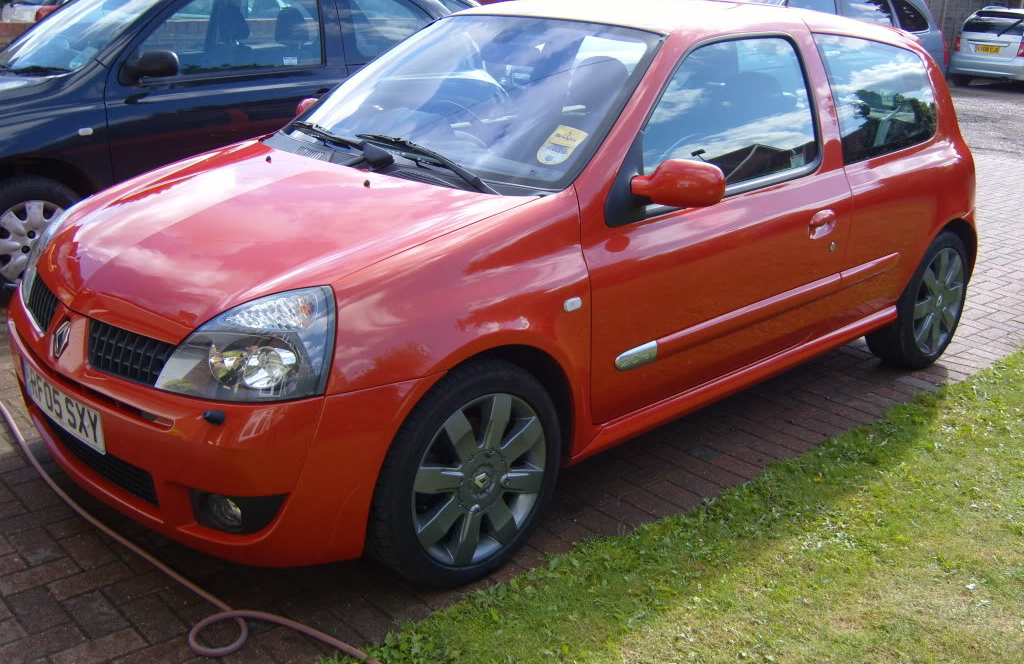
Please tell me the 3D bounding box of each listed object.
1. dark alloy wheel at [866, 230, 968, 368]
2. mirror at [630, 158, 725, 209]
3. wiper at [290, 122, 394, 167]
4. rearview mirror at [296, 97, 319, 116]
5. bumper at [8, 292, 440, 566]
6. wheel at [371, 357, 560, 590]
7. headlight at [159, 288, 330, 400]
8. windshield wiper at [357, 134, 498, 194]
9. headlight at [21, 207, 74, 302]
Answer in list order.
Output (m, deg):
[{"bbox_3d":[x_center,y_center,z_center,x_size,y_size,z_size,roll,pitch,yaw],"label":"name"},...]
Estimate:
[{"bbox_3d":[1.641,-0.148,4.195,0.580,0.580,0.200,-15,25,-42],"label":"dark alloy wheel"},{"bbox_3d":[0.433,-0.378,2.634,0.160,0.130,0.210,-15,25,-42],"label":"mirror"},{"bbox_3d":[-0.543,-0.586,3.177,0.090,0.070,0.671,-35,37,-19],"label":"wiper"},{"bbox_3d":[-0.746,-0.804,3.783,0.160,0.130,0.210,-15,25,-42],"label":"rearview mirror"},{"bbox_3d":[-0.915,0.147,2.704,0.600,0.470,1.630,-15,25,-42],"label":"bumper"},{"bbox_3d":[-0.132,0.330,2.540,0.580,0.580,0.200,-15,25,-42],"label":"wheel"},{"bbox_3d":[-0.560,0.024,2.202,0.370,0.265,0.290,14,22,32],"label":"headlight"},{"bbox_3d":[-0.242,-0.467,2.864,0.090,0.070,0.705,-38,42,-22],"label":"windshield wiper"},{"bbox_3d":[-1.329,-0.254,2.952,0.290,0.265,0.370,-9,22,-31],"label":"headlight"}]

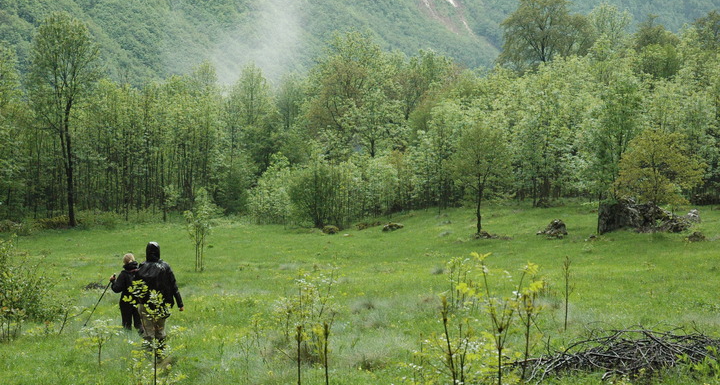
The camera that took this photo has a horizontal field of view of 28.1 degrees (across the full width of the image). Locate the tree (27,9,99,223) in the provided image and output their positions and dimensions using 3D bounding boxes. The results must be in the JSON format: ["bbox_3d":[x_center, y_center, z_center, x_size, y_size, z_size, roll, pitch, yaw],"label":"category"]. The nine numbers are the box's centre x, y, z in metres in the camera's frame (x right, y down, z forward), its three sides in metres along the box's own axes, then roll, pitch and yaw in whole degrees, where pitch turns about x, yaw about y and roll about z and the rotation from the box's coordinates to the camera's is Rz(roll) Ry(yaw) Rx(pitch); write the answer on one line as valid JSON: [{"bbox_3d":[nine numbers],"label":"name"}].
[{"bbox_3d":[-17.720,-4.390,86.000,4.420,12.850,4.300,0,0,0],"label":"tree"}]

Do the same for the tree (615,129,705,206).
[{"bbox_3d":[16.650,-1.060,80.000,5.000,4.890,4.670,0,0,0],"label":"tree"}]

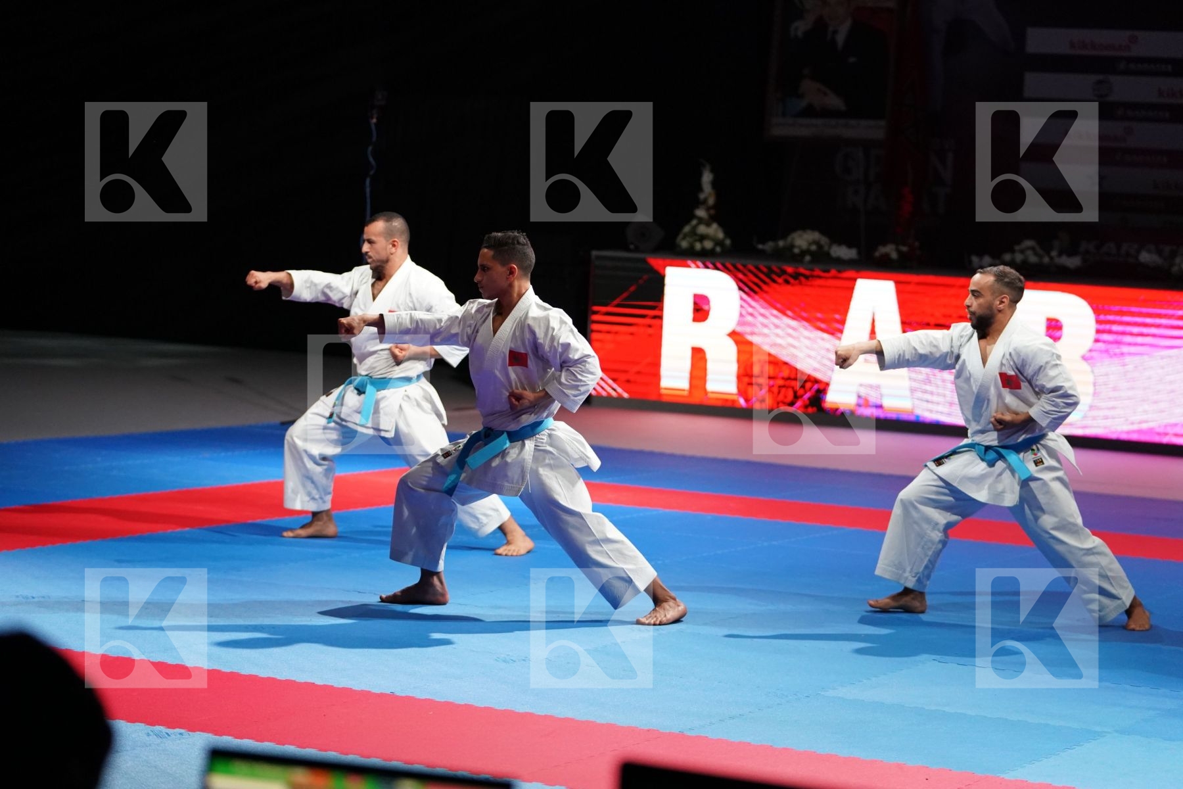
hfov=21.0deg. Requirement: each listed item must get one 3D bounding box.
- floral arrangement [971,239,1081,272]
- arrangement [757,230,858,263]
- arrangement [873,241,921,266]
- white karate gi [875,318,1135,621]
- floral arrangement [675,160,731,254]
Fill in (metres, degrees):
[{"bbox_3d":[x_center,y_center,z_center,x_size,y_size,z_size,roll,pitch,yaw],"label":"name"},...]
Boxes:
[{"bbox_3d":[3.170,-1.005,23.258,0.843,0.256,0.360,5,4,27],"label":"floral arrangement"},{"bbox_3d":[1.618,-1.109,23.892,0.816,0.249,0.360,5,4,27],"label":"arrangement"},{"bbox_3d":[2.280,-1.042,23.719,0.382,0.200,0.300,5,4,27],"label":"arrangement"},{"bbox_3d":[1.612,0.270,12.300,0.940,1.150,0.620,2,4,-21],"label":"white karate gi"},{"bbox_3d":[0.852,-1.419,24.277,0.429,0.725,0.429,3,4,0],"label":"floral arrangement"}]

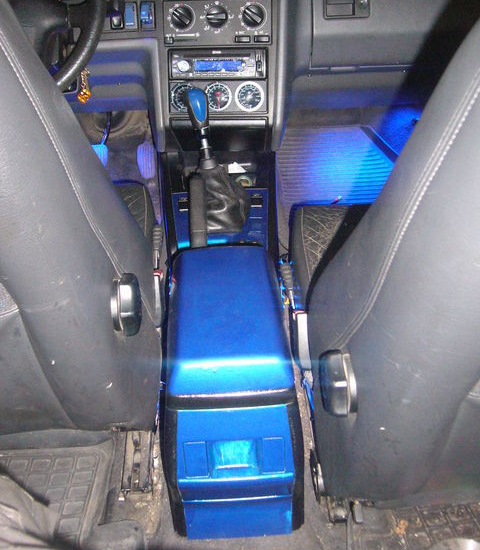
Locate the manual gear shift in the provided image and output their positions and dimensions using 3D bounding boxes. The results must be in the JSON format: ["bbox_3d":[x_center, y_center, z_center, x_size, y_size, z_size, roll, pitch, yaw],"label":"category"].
[{"bbox_3d":[-0.041,-0.208,1.190,0.118,0.242,0.130,-2,32,-4],"label":"manual gear shift"}]

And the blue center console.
[{"bbox_3d":[-0.020,0.156,1.009,0.176,0.221,0.445,-2,32,-4],"label":"blue center console"}]

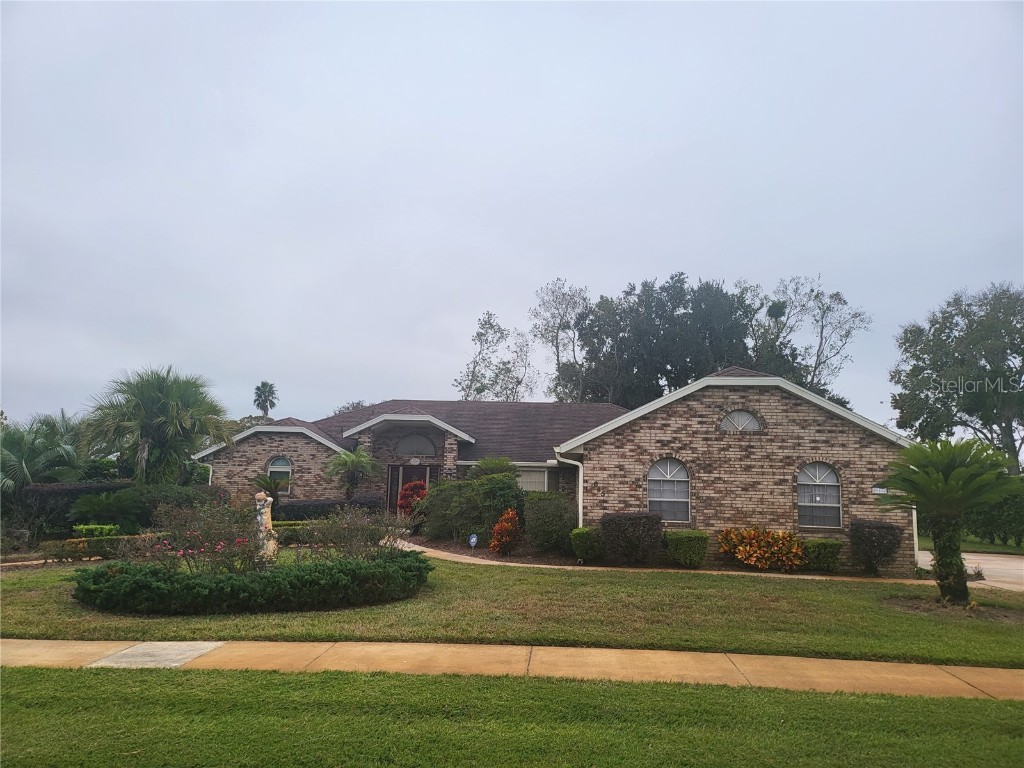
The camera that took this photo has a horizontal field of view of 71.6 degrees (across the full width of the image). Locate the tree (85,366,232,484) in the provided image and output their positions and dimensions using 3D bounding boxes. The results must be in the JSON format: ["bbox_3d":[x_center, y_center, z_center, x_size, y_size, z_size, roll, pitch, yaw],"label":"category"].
[{"bbox_3d":[-10.752,1.775,21.166,4.100,4.600,4.000,0,-8,6],"label":"tree"}]

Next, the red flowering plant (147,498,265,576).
[{"bbox_3d":[-5.297,2.603,12.109,1.900,1.250,1.600,0,-8,6],"label":"red flowering plant"}]

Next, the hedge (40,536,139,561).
[{"bbox_3d":[-8.337,3.231,14.079,1.750,0.400,0.600,3,-9,-5],"label":"hedge"}]

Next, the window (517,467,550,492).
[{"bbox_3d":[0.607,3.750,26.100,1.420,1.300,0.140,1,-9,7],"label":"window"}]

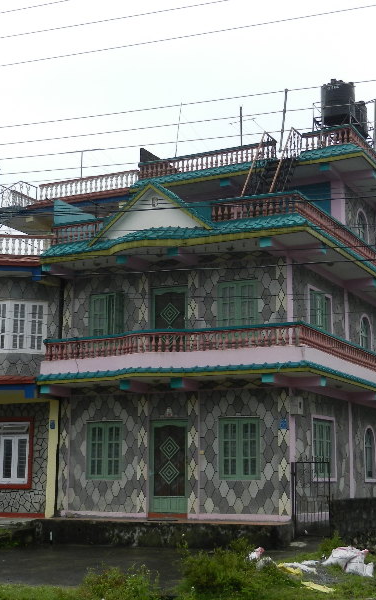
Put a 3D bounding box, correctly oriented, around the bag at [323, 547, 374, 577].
[{"bbox_3d":[2.434,3.998,13.400,0.720,0.400,0.520,-5,-13,28],"label":"bag"}]

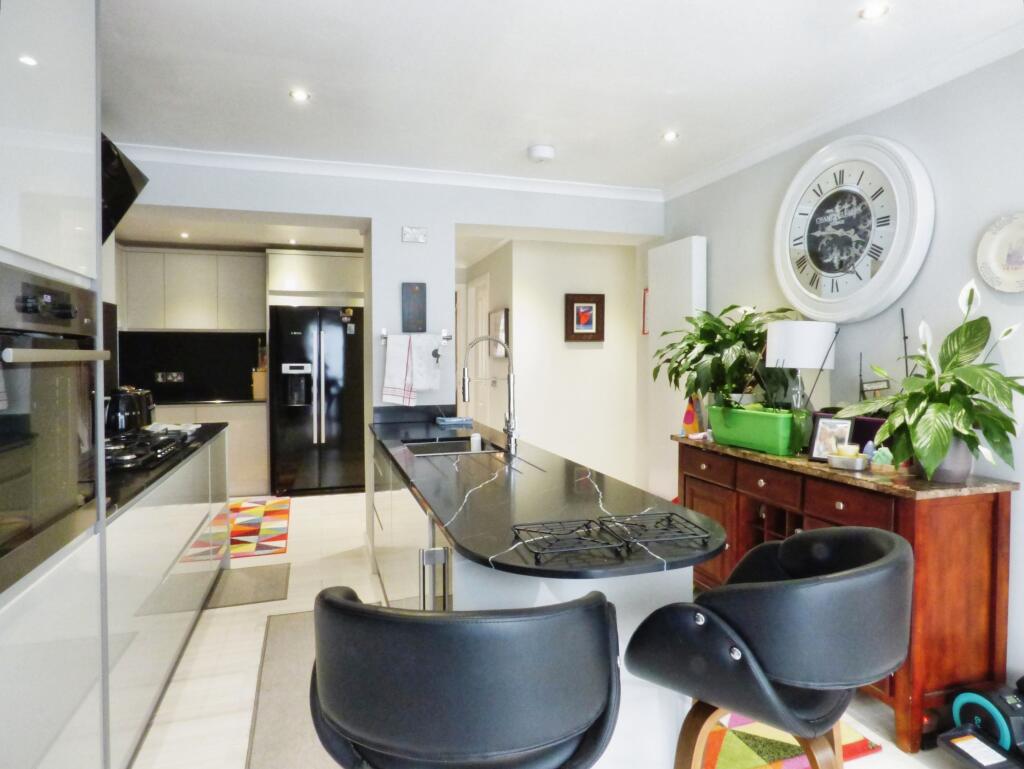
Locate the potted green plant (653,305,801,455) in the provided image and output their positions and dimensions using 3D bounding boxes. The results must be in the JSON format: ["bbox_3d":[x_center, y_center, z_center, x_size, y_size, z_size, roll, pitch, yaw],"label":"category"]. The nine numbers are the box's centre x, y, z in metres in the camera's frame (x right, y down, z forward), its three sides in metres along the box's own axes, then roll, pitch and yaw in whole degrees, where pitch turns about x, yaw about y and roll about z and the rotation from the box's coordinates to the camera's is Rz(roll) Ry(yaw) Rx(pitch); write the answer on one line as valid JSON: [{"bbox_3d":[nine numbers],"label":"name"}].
[{"bbox_3d":[1.107,-0.043,2.923,0.500,0.698,0.710,-1,3,-18],"label":"potted green plant"}]

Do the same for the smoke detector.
[{"bbox_3d":[0.158,-1.238,3.171,0.138,0.050,0.138,0,3,0],"label":"smoke detector"}]

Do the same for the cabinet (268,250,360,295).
[{"bbox_3d":[-1.950,-1.088,5.933,0.890,0.398,0.570,-1,3,-18],"label":"cabinet"}]

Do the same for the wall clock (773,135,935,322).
[{"bbox_3d":[1.504,-0.691,2.690,0.065,0.805,0.805,-1,3,-18],"label":"wall clock"}]

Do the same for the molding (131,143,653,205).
[{"bbox_3d":[-0.524,-1.255,3.539,3.358,0.075,0.075,-1,3,-18],"label":"molding"}]

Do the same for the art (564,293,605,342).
[{"bbox_3d":[0.540,-0.493,4.388,0.315,0.345,0.025,-1,3,-18],"label":"art"}]

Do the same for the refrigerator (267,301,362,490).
[{"bbox_3d":[-1.924,0.149,5.927,0.900,1.795,0.700,-1,3,-18],"label":"refrigerator"}]

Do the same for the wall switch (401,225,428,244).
[{"bbox_3d":[-0.592,-0.907,3.584,0.147,0.090,0.012,-1,3,-18],"label":"wall switch"}]

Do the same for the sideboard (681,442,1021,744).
[{"bbox_3d":[1.322,0.750,2.693,0.465,0.870,1.455,-1,3,-17],"label":"sideboard"}]

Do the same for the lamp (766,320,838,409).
[{"bbox_3d":[1.344,0.006,2.754,0.320,0.590,0.320,-1,3,-18],"label":"lamp"}]

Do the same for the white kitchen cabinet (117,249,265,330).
[{"bbox_3d":[-3.012,-0.885,5.700,1.220,0.753,0.340,-1,3,-18],"label":"white kitchen cabinet"}]

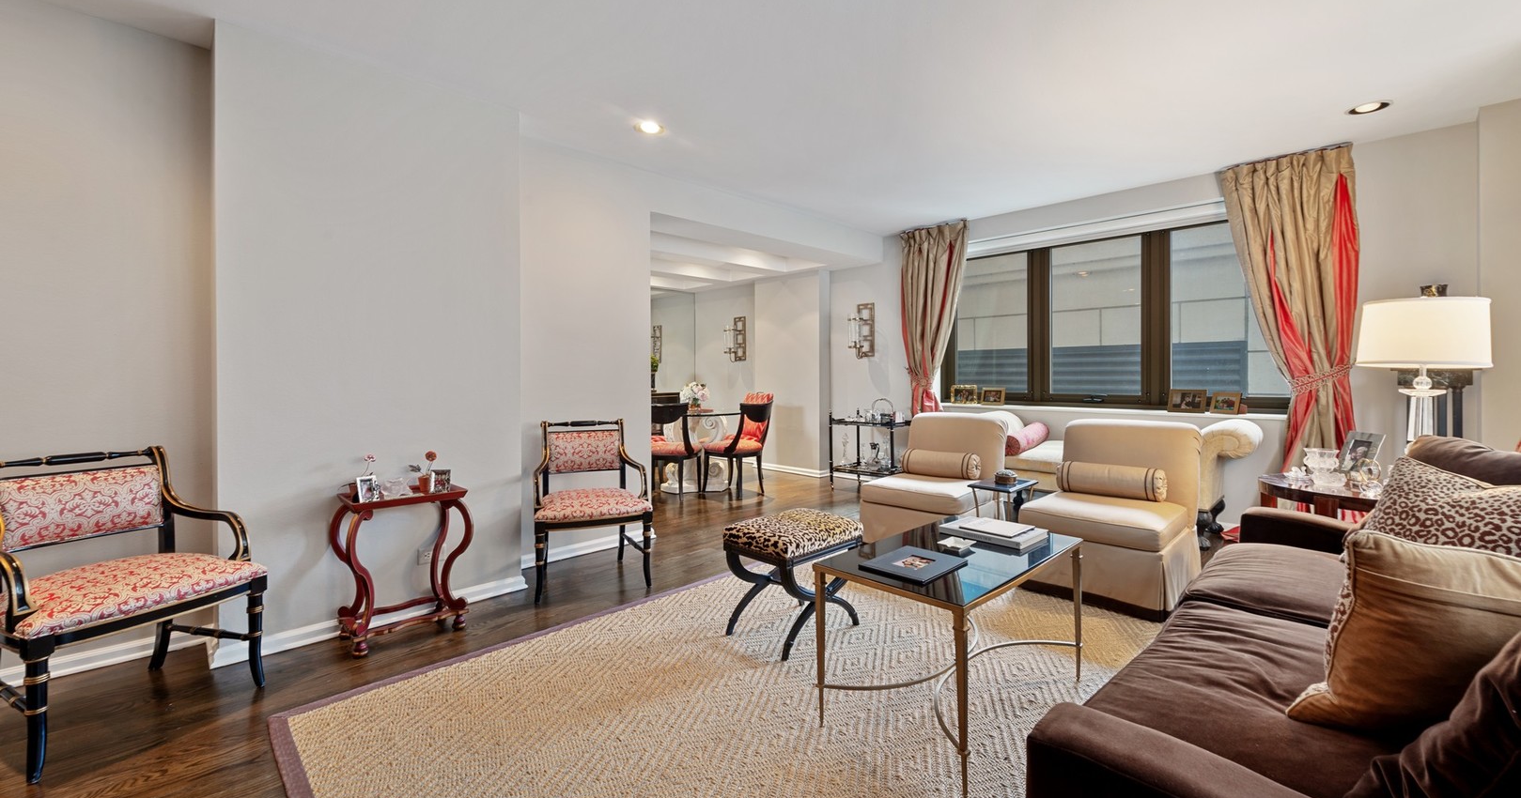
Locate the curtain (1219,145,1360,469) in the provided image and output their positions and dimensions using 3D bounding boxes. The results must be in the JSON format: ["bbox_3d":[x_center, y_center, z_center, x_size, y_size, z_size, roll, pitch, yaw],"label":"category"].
[{"bbox_3d":[3.230,-0.261,3.634,0.200,2.460,0.650,-2,3,-44],"label":"curtain"}]

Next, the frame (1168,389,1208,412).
[{"bbox_3d":[2.960,0.015,4.076,0.070,0.155,0.210,-2,3,-44],"label":"frame"}]

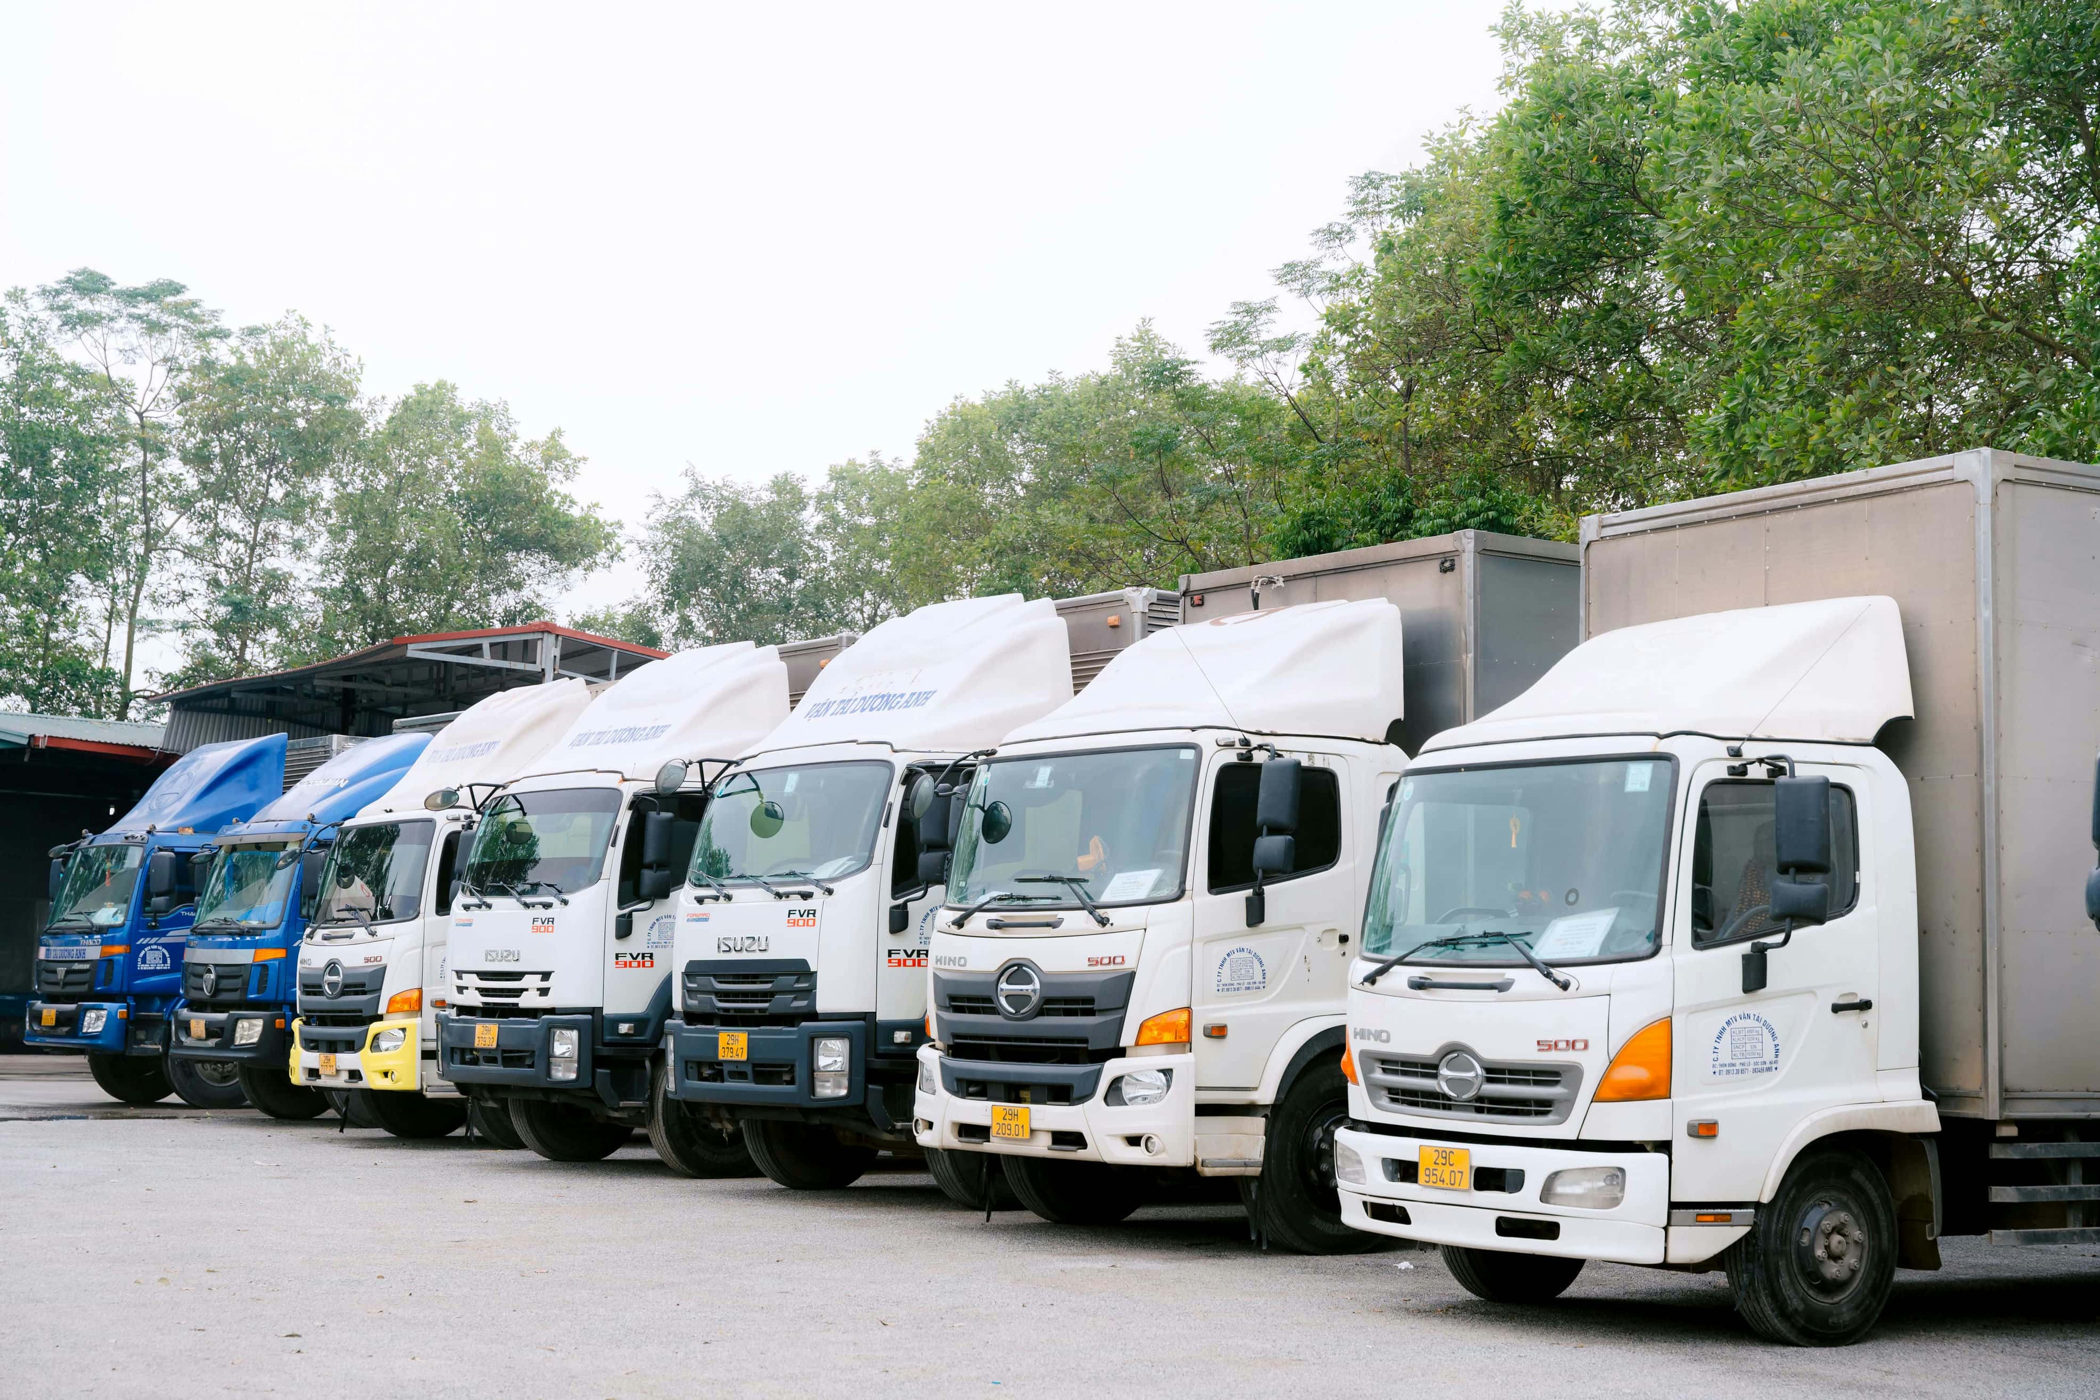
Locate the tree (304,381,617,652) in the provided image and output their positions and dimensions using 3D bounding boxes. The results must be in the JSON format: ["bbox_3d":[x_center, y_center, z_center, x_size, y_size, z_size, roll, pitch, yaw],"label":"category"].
[{"bbox_3d":[-10.812,0.312,53.391,5.688,12.247,5.688,1,-6,0],"label":"tree"}]

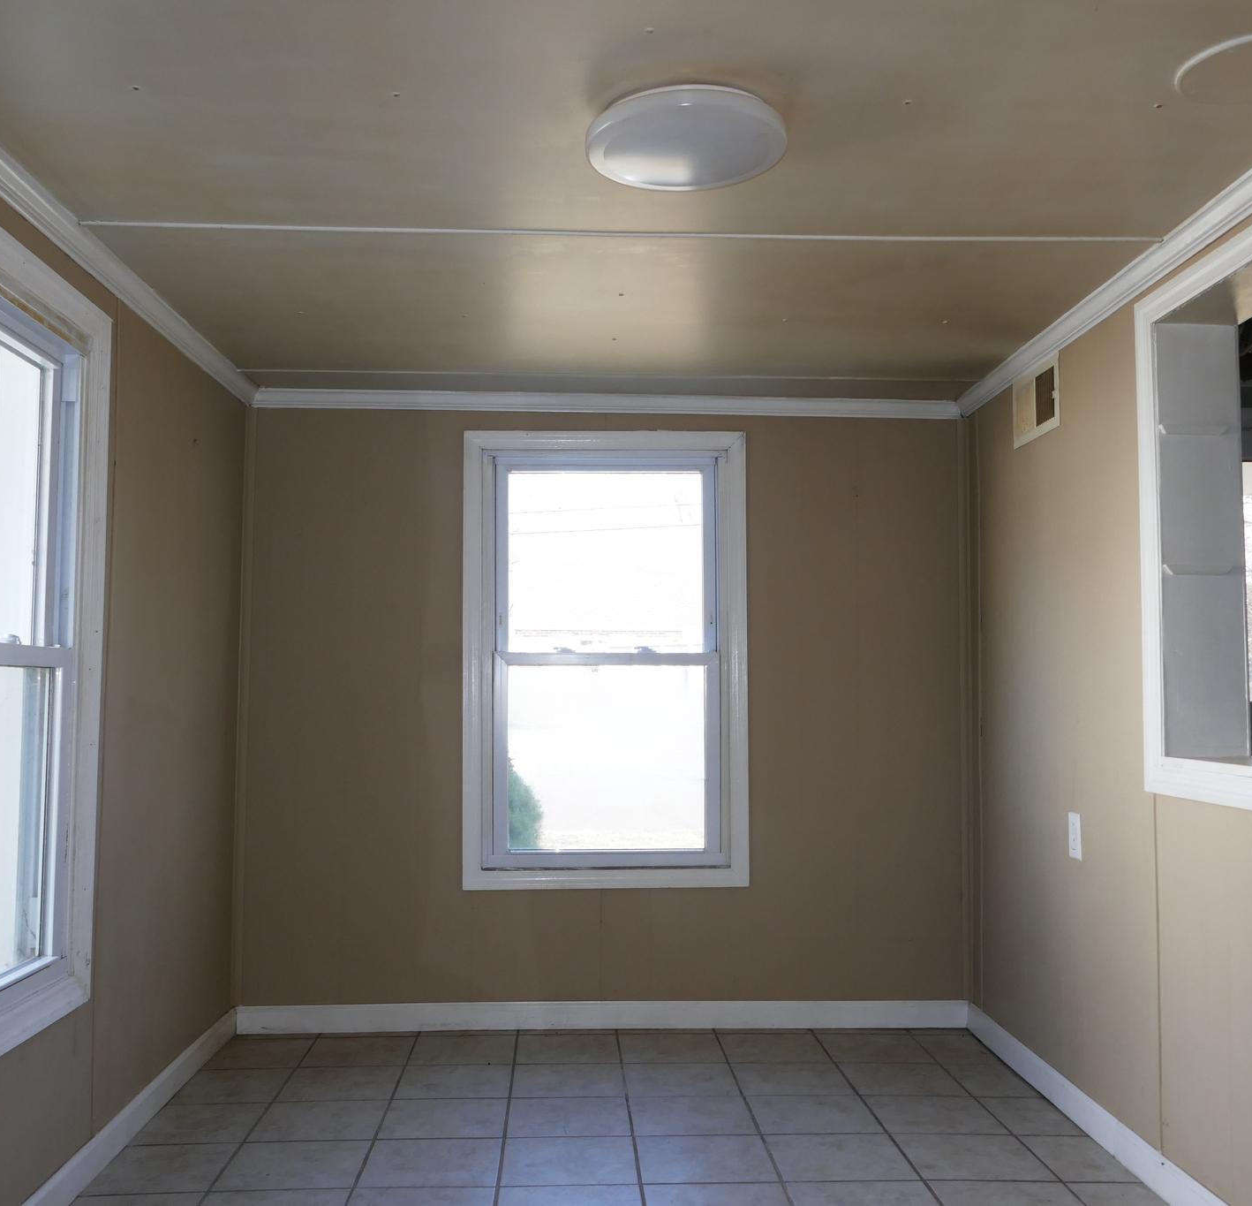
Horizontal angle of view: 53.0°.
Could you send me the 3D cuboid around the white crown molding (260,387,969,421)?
[{"bbox_3d":[-0.051,-0.657,4.162,2.361,0.050,0.050,0,-4,-2],"label":"white crown molding"}]

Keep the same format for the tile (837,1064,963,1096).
[{"bbox_3d":[0.787,1.358,3.586,0.306,0.010,0.306,0,-4,-3],"label":"tile"}]

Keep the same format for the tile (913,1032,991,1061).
[{"bbox_3d":[1.017,1.368,3.856,0.184,0.010,0.301,0,-4,-3],"label":"tile"}]

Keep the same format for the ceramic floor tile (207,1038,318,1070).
[{"bbox_3d":[-1.091,1.364,3.805,0.253,0.010,0.303,0,-4,-2],"label":"ceramic floor tile"}]

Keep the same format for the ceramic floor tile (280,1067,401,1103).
[{"bbox_3d":[-0.783,1.332,3.472,0.305,0.010,0.301,0,-4,-3],"label":"ceramic floor tile"}]

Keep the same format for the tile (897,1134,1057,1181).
[{"bbox_3d":[0.813,1.314,2.974,0.308,0.010,0.305,0,-4,-2],"label":"tile"}]

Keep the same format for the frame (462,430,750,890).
[{"bbox_3d":[-0.066,0.183,4.188,0.932,1.501,0.110,0,-4,-2],"label":"frame"}]

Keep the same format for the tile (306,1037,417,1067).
[{"bbox_3d":[-0.805,1.369,3.822,0.306,0.010,0.306,0,-4,-3],"label":"tile"}]

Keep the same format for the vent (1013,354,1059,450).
[{"bbox_3d":[1.156,-0.565,3.561,0.018,0.200,0.354,0,-4,-2],"label":"vent"}]

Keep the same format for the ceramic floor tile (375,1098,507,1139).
[{"bbox_3d":[-0.460,1.324,3.213,0.308,0.010,0.304,0,-4,-2],"label":"ceramic floor tile"}]

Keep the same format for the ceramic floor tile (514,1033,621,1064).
[{"bbox_3d":[-0.174,1.374,3.851,0.306,0.010,0.306,0,-4,-3],"label":"ceramic floor tile"}]

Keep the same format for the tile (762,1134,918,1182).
[{"bbox_3d":[0.497,1.312,2.961,0.308,0.010,0.305,0,-4,-2],"label":"tile"}]

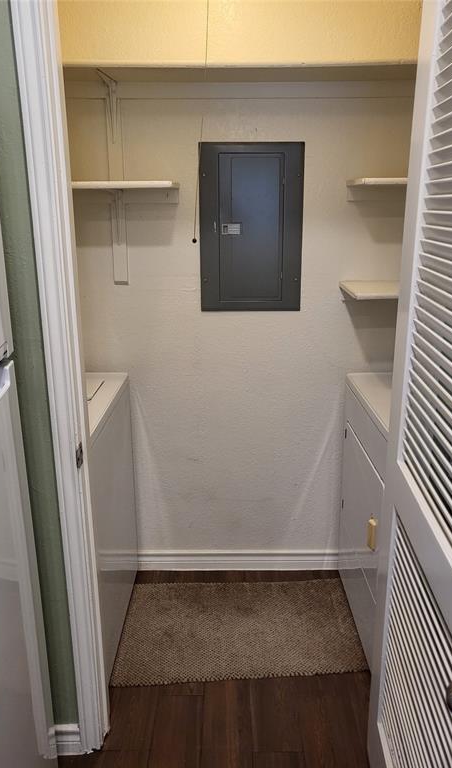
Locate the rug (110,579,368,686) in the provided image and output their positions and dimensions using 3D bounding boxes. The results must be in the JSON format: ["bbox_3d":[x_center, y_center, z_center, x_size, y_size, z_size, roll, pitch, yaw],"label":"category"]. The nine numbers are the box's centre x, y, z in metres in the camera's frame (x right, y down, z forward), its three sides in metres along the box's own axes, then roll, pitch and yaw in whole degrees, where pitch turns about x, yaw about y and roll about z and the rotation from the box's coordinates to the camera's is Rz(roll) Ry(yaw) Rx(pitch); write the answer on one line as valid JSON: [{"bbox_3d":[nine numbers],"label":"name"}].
[{"bbox_3d":[0.053,0.924,2.206,0.910,0.016,0.520,-1,17,-3],"label":"rug"}]

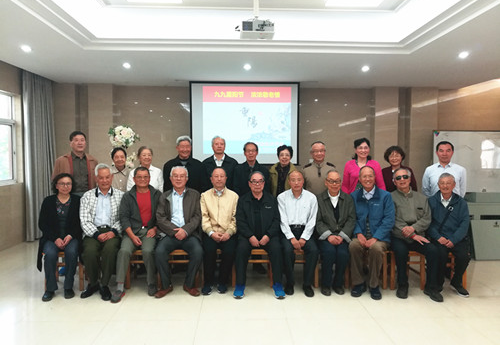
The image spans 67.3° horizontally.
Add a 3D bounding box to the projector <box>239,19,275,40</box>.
[{"bbox_3d":[0.071,-1.387,3.665,0.320,0.105,0.250,0,3,-2],"label":"projector"}]

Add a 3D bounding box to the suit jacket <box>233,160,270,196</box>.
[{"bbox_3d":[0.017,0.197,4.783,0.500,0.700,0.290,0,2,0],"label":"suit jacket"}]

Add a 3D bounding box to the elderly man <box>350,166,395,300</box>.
[{"bbox_3d":[1.333,0.605,4.126,0.520,1.335,0.720,1,2,17],"label":"elderly man"}]

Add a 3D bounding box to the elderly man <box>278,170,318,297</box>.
[{"bbox_3d":[0.544,0.626,4.232,0.470,1.275,0.720,1,2,3],"label":"elderly man"}]

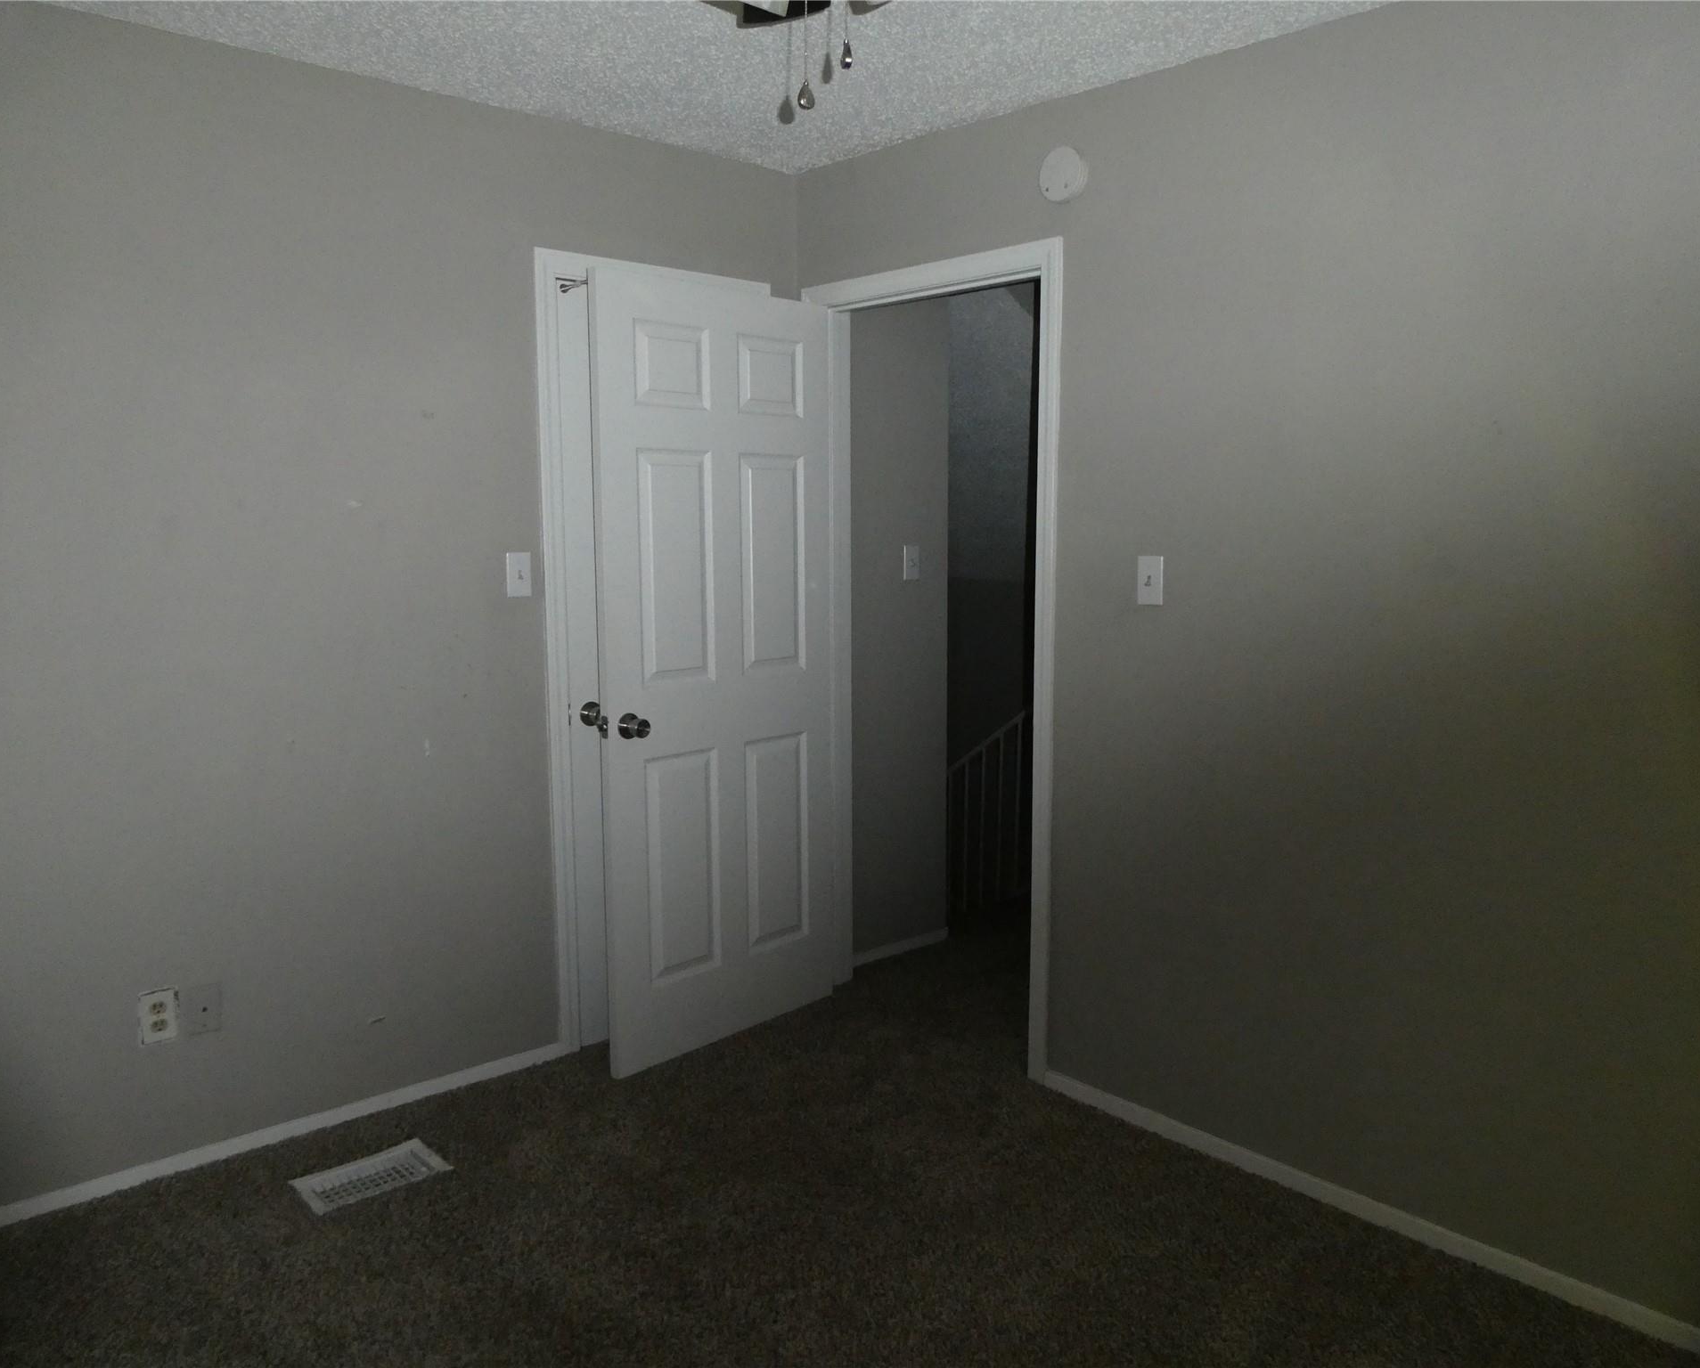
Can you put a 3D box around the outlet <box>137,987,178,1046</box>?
[{"bbox_3d":[-1.507,0.728,2.763,0.072,0.115,0.012,-7,10,-42],"label":"outlet"}]

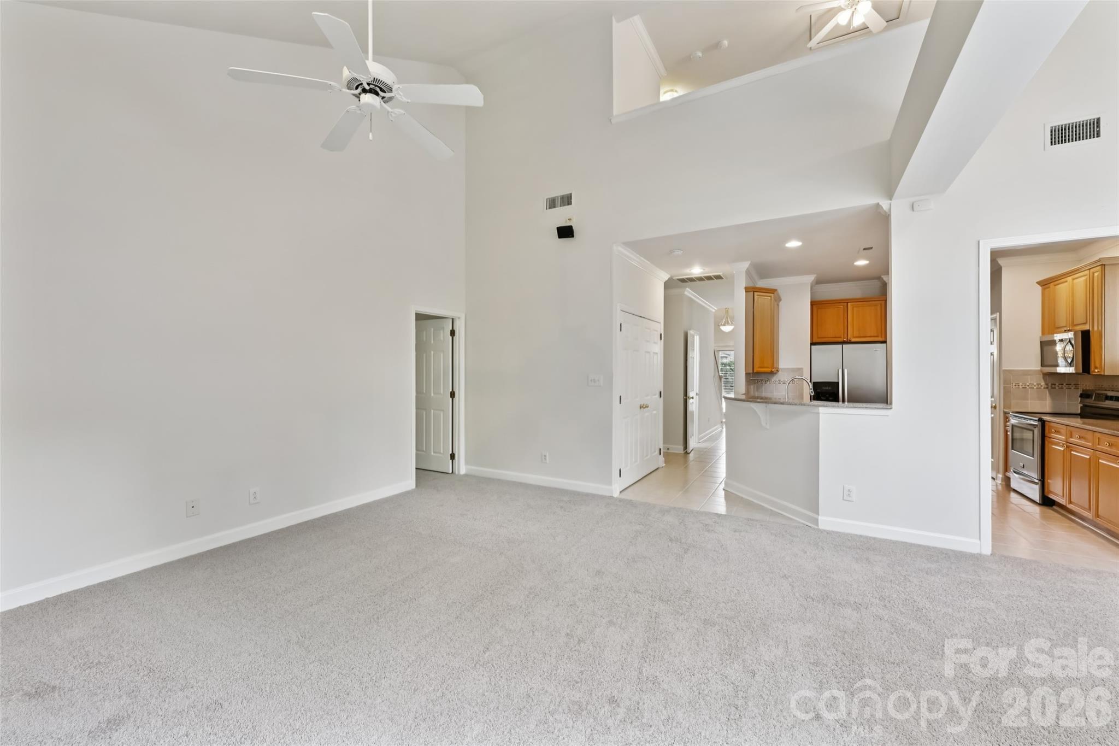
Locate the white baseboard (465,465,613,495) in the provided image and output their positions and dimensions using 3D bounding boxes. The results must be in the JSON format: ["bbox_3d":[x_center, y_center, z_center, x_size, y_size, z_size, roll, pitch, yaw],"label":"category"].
[{"bbox_3d":[-0.338,1.290,5.250,2.110,0.100,0.020,0,0,29],"label":"white baseboard"}]

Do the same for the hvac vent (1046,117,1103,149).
[{"bbox_3d":[3.564,-1.668,3.015,0.292,0.188,0.025,0,0,30],"label":"hvac vent"}]

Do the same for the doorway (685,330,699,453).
[{"bbox_3d":[2.262,0.307,7.468,0.040,2.030,0.640,0,0,24],"label":"doorway"}]

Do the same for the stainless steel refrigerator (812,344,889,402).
[{"bbox_3d":[4.268,0.461,6.475,0.900,1.746,0.750,0,0,30],"label":"stainless steel refrigerator"}]

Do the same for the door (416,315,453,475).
[{"bbox_3d":[-1.753,0.309,5.922,0.760,2.030,0.040,0,0,31],"label":"door"}]

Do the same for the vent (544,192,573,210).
[{"bbox_3d":[-0.019,-1.995,5.043,0.395,0.185,0.025,0,0,29],"label":"vent"}]

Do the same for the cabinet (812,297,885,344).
[{"bbox_3d":[4.305,-0.756,6.539,0.910,0.610,0.580,0,0,30],"label":"cabinet"}]

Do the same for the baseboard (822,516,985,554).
[{"bbox_3d":[2.708,1.302,3.530,1.045,0.100,0.020,0,0,30],"label":"baseboard"}]

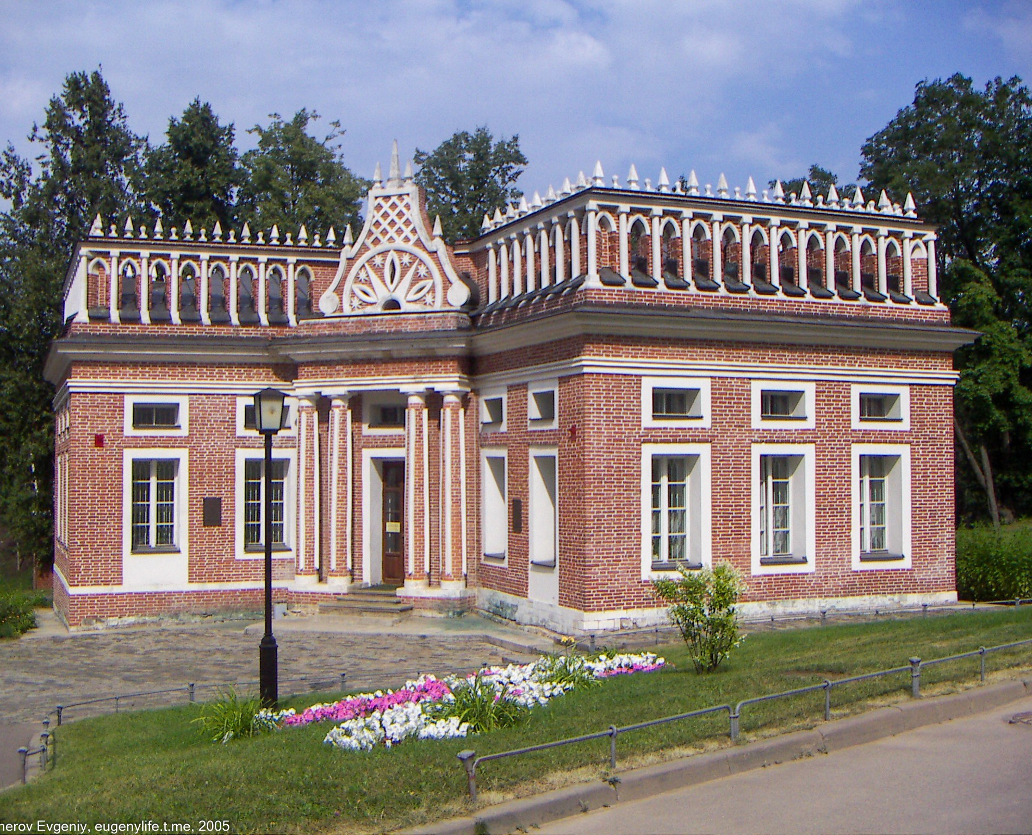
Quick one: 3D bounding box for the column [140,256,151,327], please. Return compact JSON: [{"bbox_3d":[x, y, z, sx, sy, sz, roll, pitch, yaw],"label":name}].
[{"bbox_3d":[-8.854,-3.064,30.727,0.180,1.660,0.180,1,-3,-22],"label":"column"}]

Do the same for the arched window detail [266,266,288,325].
[{"bbox_3d":[-6.061,-3.099,32.584,0.527,1.485,0.200,1,-2,-23],"label":"arched window detail"}]

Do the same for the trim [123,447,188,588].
[{"bbox_3d":[-8.422,2.340,30.073,1.467,3.224,0.196,1,-2,-23],"label":"trim"}]

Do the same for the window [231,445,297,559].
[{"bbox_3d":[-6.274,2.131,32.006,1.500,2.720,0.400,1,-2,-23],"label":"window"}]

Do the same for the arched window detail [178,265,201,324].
[{"bbox_3d":[-7.867,-2.991,30.985,0.520,1.398,0.280,0,-2,-16],"label":"arched window detail"}]

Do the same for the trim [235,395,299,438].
[{"bbox_3d":[-6.177,-0.020,31.888,1.502,0.993,0.120,1,-2,-23],"label":"trim"}]

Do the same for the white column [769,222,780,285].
[{"bbox_3d":[5.375,-3.409,26.770,0.170,1.310,0.170,1,-2,-23],"label":"white column"}]

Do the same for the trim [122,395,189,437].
[{"bbox_3d":[-8.236,-0.040,29.477,1.440,0.977,0.150,0,-2,-14],"label":"trim"}]

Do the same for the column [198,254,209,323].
[{"bbox_3d":[-7.468,-3.088,30.895,0.196,1.717,0.202,1,-2,-23],"label":"column"}]

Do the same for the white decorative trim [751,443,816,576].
[{"bbox_3d":[5.396,1.840,25.933,1.539,2.619,0.120,1,-2,-23],"label":"white decorative trim"}]

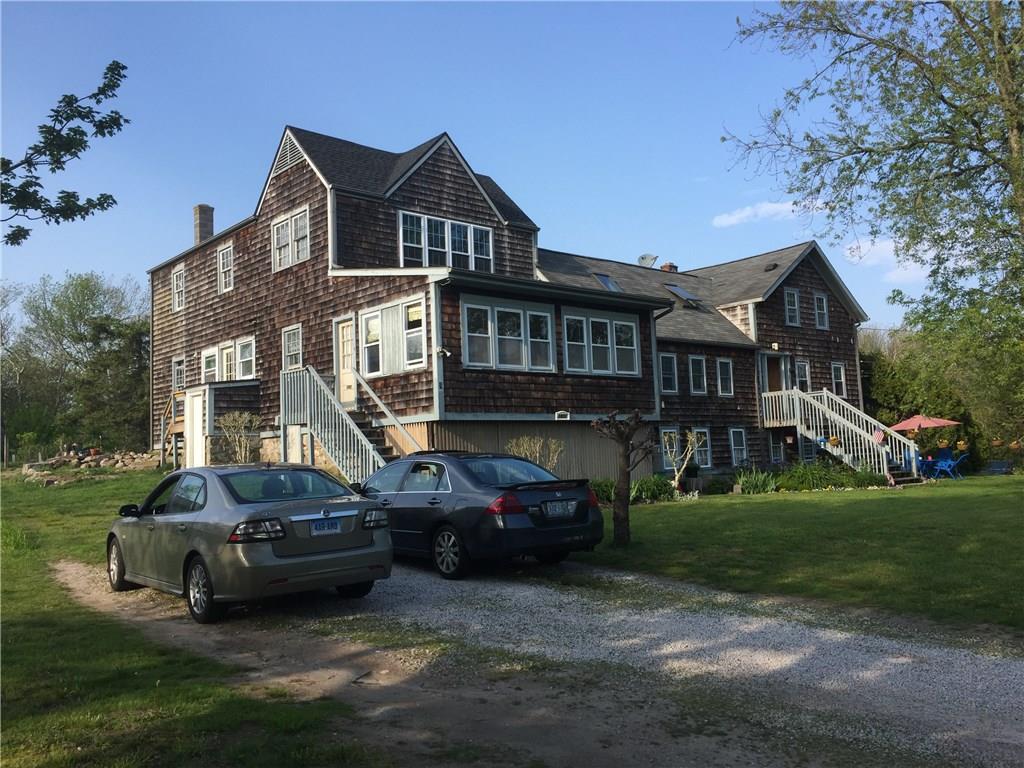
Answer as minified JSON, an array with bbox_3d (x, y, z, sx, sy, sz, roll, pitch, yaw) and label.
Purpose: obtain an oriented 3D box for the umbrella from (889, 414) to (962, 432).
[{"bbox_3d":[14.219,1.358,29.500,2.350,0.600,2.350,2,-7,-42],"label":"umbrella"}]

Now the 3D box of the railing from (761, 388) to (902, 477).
[{"bbox_3d":[9.774,1.441,25.840,1.850,2.750,3.750,2,-7,-42],"label":"railing"}]

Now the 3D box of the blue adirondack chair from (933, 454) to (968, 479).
[{"bbox_3d":[14.328,2.702,28.000,0.970,0.820,0.720,-5,-5,26],"label":"blue adirondack chair"}]

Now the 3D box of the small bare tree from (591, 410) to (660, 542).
[{"bbox_3d":[1.658,1.385,12.640,0.980,1.980,0.900,-3,-5,7],"label":"small bare tree"}]

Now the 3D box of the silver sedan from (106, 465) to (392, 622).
[{"bbox_3d":[-3.183,1.655,9.743,1.790,1.440,4.640,1,-5,-40],"label":"silver sedan"}]

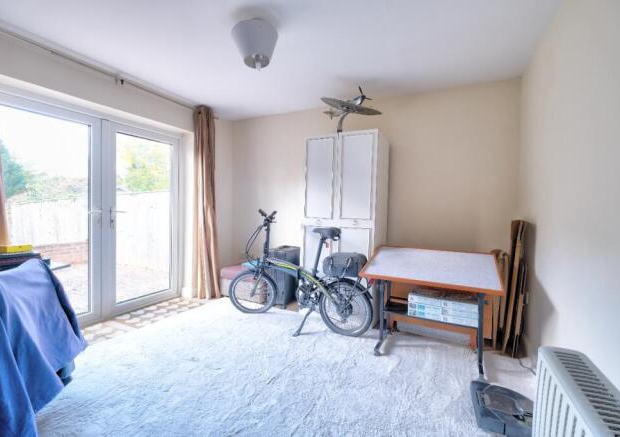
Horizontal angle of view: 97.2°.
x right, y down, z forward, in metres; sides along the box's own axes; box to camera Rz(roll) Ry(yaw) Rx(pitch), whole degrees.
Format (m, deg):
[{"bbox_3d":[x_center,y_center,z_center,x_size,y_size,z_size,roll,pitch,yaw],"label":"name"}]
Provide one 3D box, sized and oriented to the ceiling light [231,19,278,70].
[{"bbox_3d":[-0.361,-1.160,1.863,0.310,0.200,0.310,1,2,0],"label":"ceiling light"}]

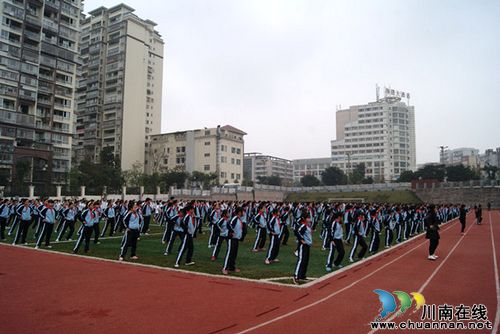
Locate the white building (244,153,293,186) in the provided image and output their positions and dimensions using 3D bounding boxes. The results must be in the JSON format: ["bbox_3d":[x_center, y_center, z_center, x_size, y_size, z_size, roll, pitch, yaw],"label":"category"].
[{"bbox_3d":[9.530,6.010,268.680,16.000,23.500,56.000,-3,-6,31],"label":"white building"}]

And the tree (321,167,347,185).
[{"bbox_3d":[26.770,3.627,120.189,8.320,7.610,8.320,0,-5,13],"label":"tree"}]

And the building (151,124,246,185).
[{"bbox_3d":[-16.970,-1.200,118.860,27.000,18.330,14.500,-3,-6,31],"label":"building"}]

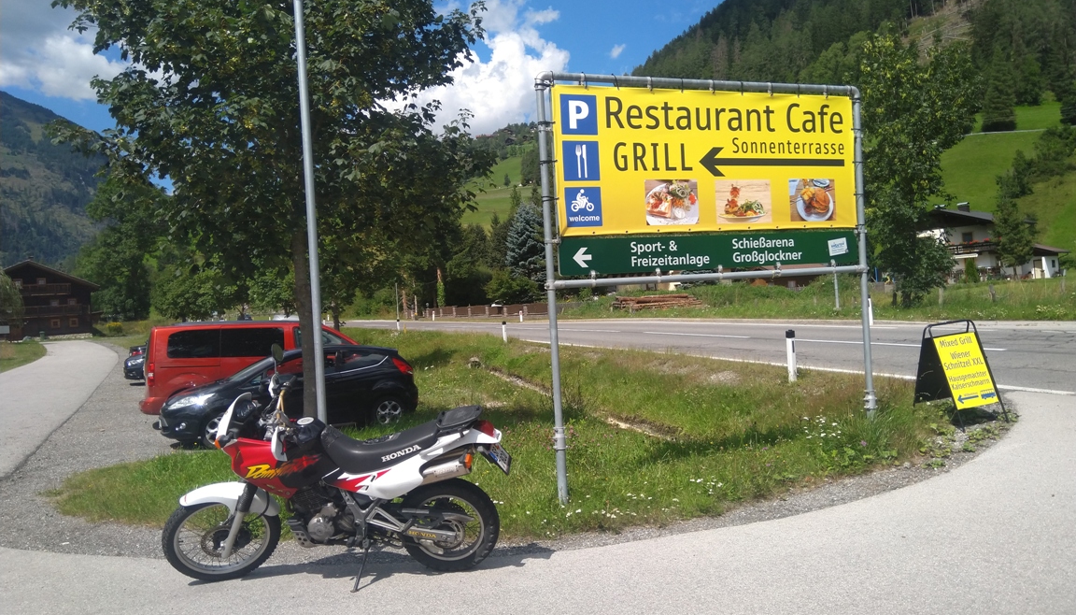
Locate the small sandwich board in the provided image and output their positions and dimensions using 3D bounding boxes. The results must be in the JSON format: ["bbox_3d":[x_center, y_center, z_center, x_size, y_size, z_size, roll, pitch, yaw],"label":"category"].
[{"bbox_3d":[3.820,0.600,7.650,0.510,0.920,0.620,-6,1,-18],"label":"small sandwich board"}]

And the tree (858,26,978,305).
[{"bbox_3d":[13.000,-4.750,29.000,4.600,9.300,4.600,-3,1,24],"label":"tree"}]

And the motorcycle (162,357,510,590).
[{"bbox_3d":[-1.269,1.039,5.173,2.150,1.360,0.860,-3,6,1],"label":"motorcycle"}]

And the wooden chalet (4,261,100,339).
[{"bbox_3d":[-56.300,-0.850,93.300,13.000,8.600,13.000,-4,1,-29],"label":"wooden chalet"}]

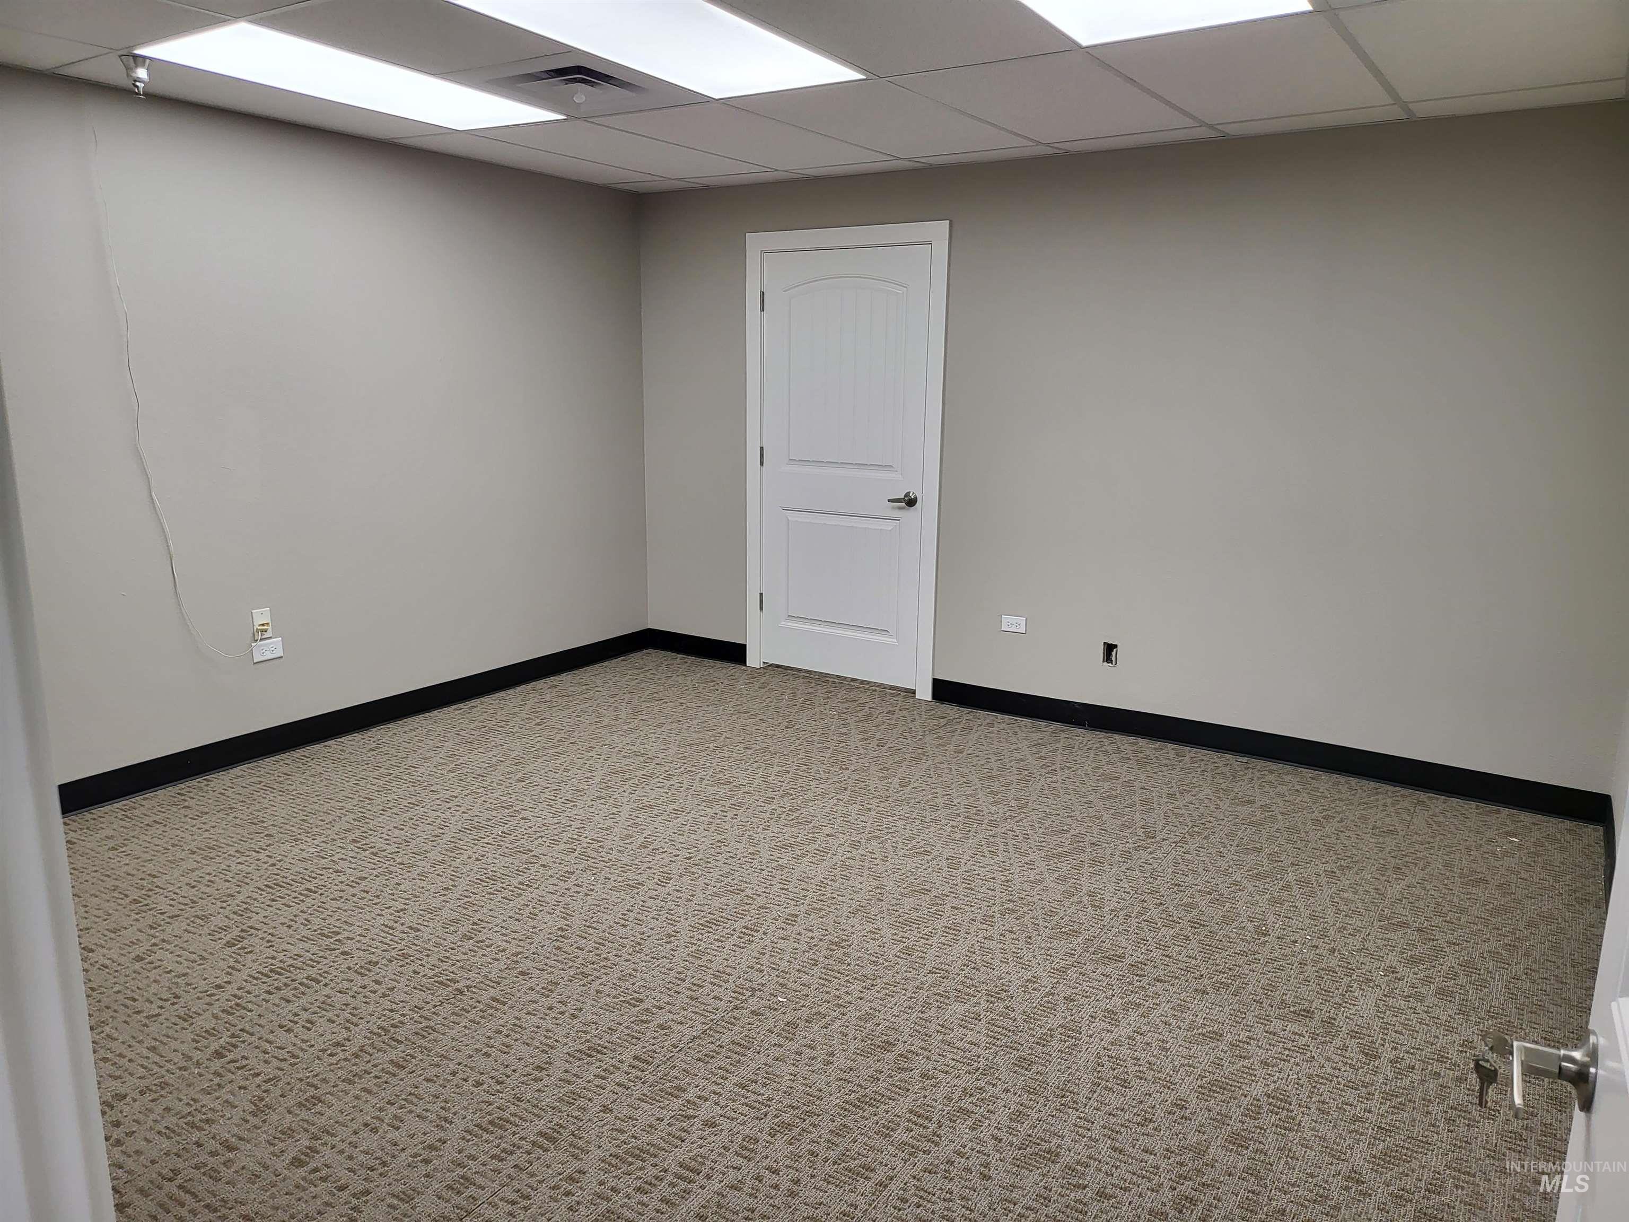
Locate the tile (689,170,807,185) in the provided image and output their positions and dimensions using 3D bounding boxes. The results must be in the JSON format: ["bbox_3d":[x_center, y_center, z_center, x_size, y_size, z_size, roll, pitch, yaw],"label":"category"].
[{"bbox_3d":[-0.327,-2.005,5.209,0.598,0.018,0.255,9,15,33],"label":"tile"}]

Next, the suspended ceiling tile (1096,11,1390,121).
[{"bbox_3d":[1.293,-1.555,3.293,0.598,0.018,1.207,9,15,33],"label":"suspended ceiling tile"}]

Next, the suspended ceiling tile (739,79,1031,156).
[{"bbox_3d":[0.278,-1.713,3.949,0.598,0.018,1.207,9,15,33],"label":"suspended ceiling tile"}]

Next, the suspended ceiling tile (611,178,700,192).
[{"bbox_3d":[-0.770,-2.076,5.488,0.411,0.020,0.246,9,14,32],"label":"suspended ceiling tile"}]

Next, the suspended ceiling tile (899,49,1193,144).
[{"bbox_3d":[0.785,-1.634,3.621,0.598,0.018,1.207,9,15,33],"label":"suspended ceiling tile"}]

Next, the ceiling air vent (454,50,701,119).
[{"bbox_3d":[-0.736,-1.644,3.535,0.600,0.020,0.600,9,14,32],"label":"ceiling air vent"}]

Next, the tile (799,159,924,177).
[{"bbox_3d":[0.181,-1.926,4.881,0.598,0.018,0.255,9,15,33],"label":"tile"}]

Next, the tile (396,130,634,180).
[{"bbox_3d":[-1.171,-1.955,4.884,0.411,0.020,1.209,9,14,32],"label":"tile"}]

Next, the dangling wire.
[{"bbox_3d":[-2.213,-0.712,3.930,0.020,1.870,0.375,9,14,32],"label":"dangling wire"}]

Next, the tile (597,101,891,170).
[{"bbox_3d":[-0.230,-1.792,4.277,0.598,0.018,1.207,9,15,33],"label":"tile"}]

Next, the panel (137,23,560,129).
[{"bbox_3d":[-1.410,-1.690,3.610,0.590,0.030,1.199,9,14,32],"label":"panel"}]

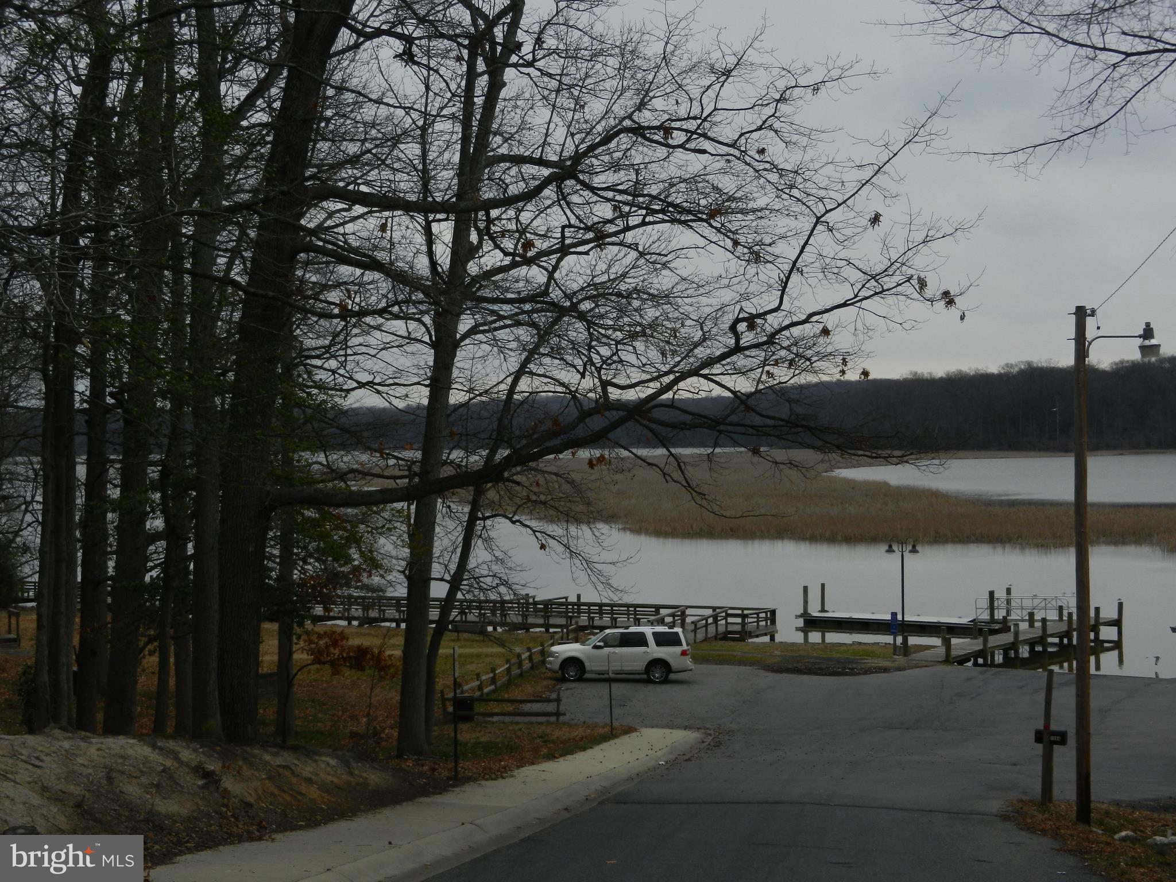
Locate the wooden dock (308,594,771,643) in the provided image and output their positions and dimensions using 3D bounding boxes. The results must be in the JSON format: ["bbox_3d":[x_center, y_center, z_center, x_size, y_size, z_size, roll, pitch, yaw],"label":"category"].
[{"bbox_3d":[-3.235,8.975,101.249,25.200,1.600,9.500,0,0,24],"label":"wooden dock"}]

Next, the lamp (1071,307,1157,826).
[{"bbox_3d":[7.870,1.883,30.500,1.290,7.770,0.360,0,0,0],"label":"lamp"}]

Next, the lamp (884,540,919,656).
[{"bbox_3d":[13.161,6.609,85.500,1.550,4.860,0.450,0,0,25],"label":"lamp"}]

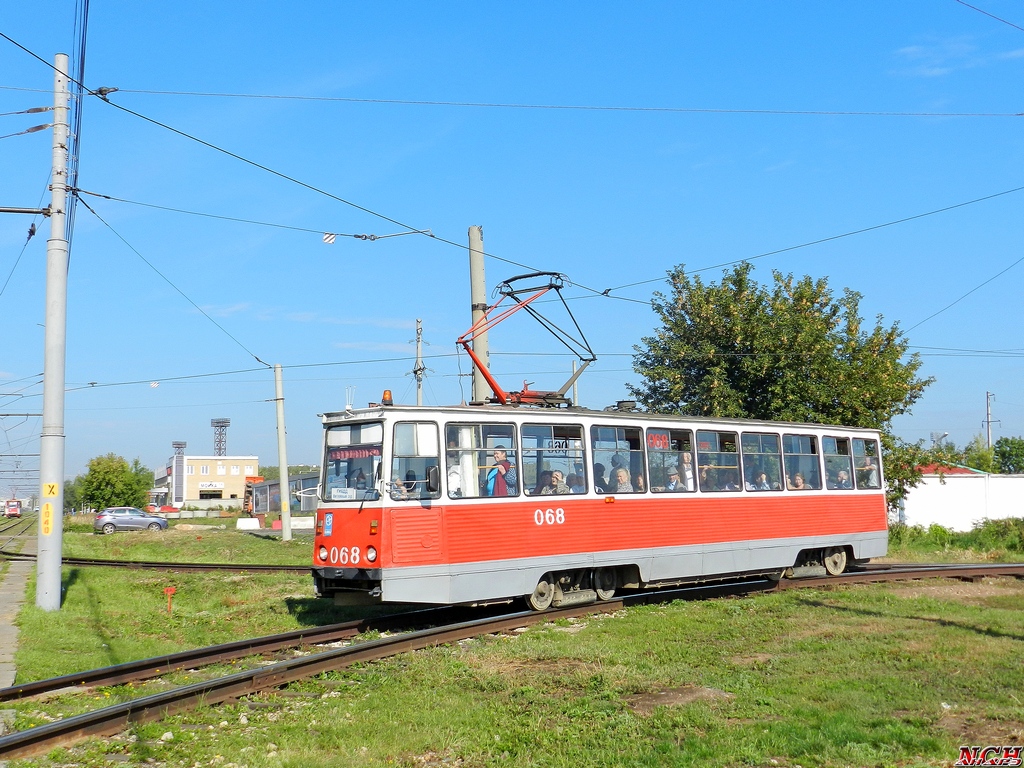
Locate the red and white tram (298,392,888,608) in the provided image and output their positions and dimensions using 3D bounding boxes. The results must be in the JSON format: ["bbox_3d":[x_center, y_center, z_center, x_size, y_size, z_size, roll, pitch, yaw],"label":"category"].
[{"bbox_3d":[2.957,2.352,21.917,15.100,3.220,2.600,4,-8,-44],"label":"red and white tram"}]

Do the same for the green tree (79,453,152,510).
[{"bbox_3d":[-44.000,11.321,124.583,8.229,7.453,7.500,-1,-6,0],"label":"green tree"}]

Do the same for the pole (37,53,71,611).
[{"bbox_3d":[-8.288,-1.081,20.428,0.400,10.205,0.400,-1,-6,0],"label":"pole"}]

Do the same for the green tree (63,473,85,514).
[{"bbox_3d":[-58.391,14.939,149.374,3.336,5.810,3.500,-1,-6,0],"label":"green tree"}]

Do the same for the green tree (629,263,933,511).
[{"bbox_3d":[9.317,0.661,38.107,10.277,9.716,10.000,-1,-6,0],"label":"green tree"}]

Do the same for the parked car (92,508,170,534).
[{"bbox_3d":[-23.206,8.337,68.557,4.410,1.660,1.820,1,-6,-18],"label":"parked car"}]

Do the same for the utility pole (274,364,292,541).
[{"bbox_3d":[-10.725,3.189,52.467,0.400,8.175,0.400,-4,-6,0],"label":"utility pole"}]

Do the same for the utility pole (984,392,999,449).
[{"bbox_3d":[61.590,8.061,144.797,1.900,14.254,0.700,1,-6,0],"label":"utility pole"}]

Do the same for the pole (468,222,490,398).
[{"bbox_3d":[-0.785,0.329,27.608,0.440,8.612,0.440,-1,-6,0],"label":"pole"}]

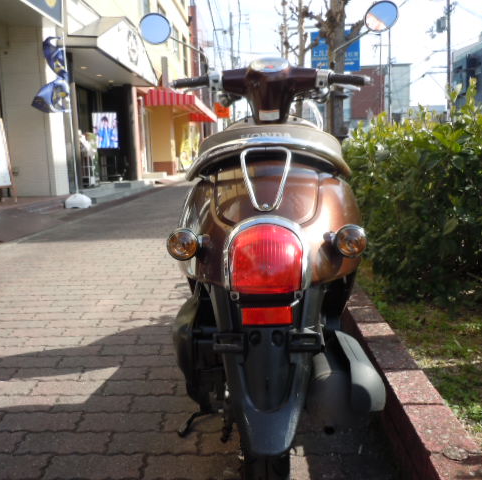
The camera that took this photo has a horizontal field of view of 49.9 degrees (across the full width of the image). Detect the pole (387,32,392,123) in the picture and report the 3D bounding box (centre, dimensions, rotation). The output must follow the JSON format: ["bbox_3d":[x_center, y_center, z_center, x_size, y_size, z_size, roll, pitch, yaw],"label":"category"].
[{"bbox_3d":[13.264,-13.352,46.972,0.260,12.461,0.260,-1,9,3],"label":"pole"}]

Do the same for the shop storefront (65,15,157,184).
[{"bbox_3d":[-2.976,-2.798,11.163,1.150,3.380,4.800,-1,9,3],"label":"shop storefront"}]

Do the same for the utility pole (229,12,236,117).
[{"bbox_3d":[-0.580,-12.401,42.975,0.260,12.515,0.260,-1,9,3],"label":"utility pole"}]

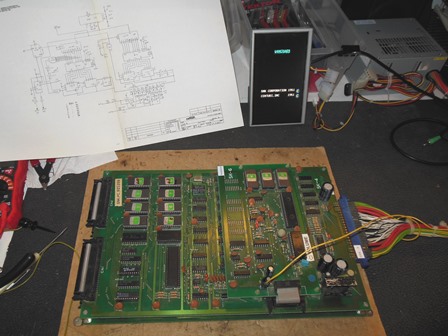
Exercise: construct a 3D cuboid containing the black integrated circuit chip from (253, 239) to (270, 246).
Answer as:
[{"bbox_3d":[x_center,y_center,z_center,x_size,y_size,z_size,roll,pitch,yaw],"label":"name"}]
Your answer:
[{"bbox_3d":[0.050,0.100,0.428,0.019,0.004,0.008,0,54,-5],"label":"black integrated circuit chip"}]

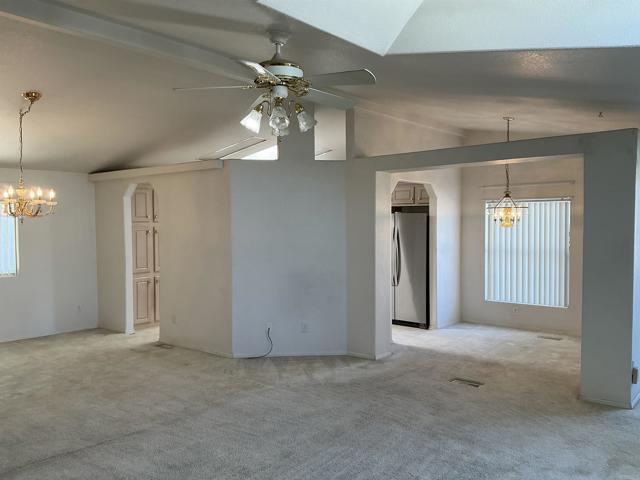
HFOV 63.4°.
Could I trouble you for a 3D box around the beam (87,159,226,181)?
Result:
[{"bbox_3d":[-2.227,-0.884,6.757,2.967,0.113,0.140,1,2,40],"label":"beam"}]

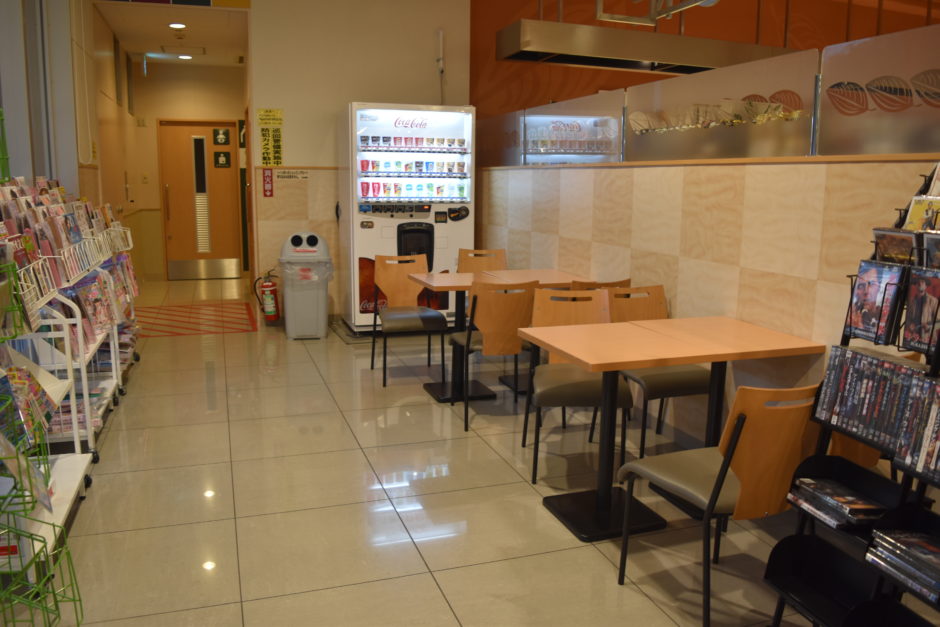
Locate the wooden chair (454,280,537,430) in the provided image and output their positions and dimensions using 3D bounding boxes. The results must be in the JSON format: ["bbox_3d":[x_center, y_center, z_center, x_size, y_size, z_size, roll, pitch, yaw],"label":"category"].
[{"bbox_3d":[0.139,0.180,3.791,0.430,0.770,0.520,-1,11,-11],"label":"wooden chair"}]

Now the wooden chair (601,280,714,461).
[{"bbox_3d":[0.875,0.294,3.249,0.430,0.770,0.520,-3,11,-20],"label":"wooden chair"}]

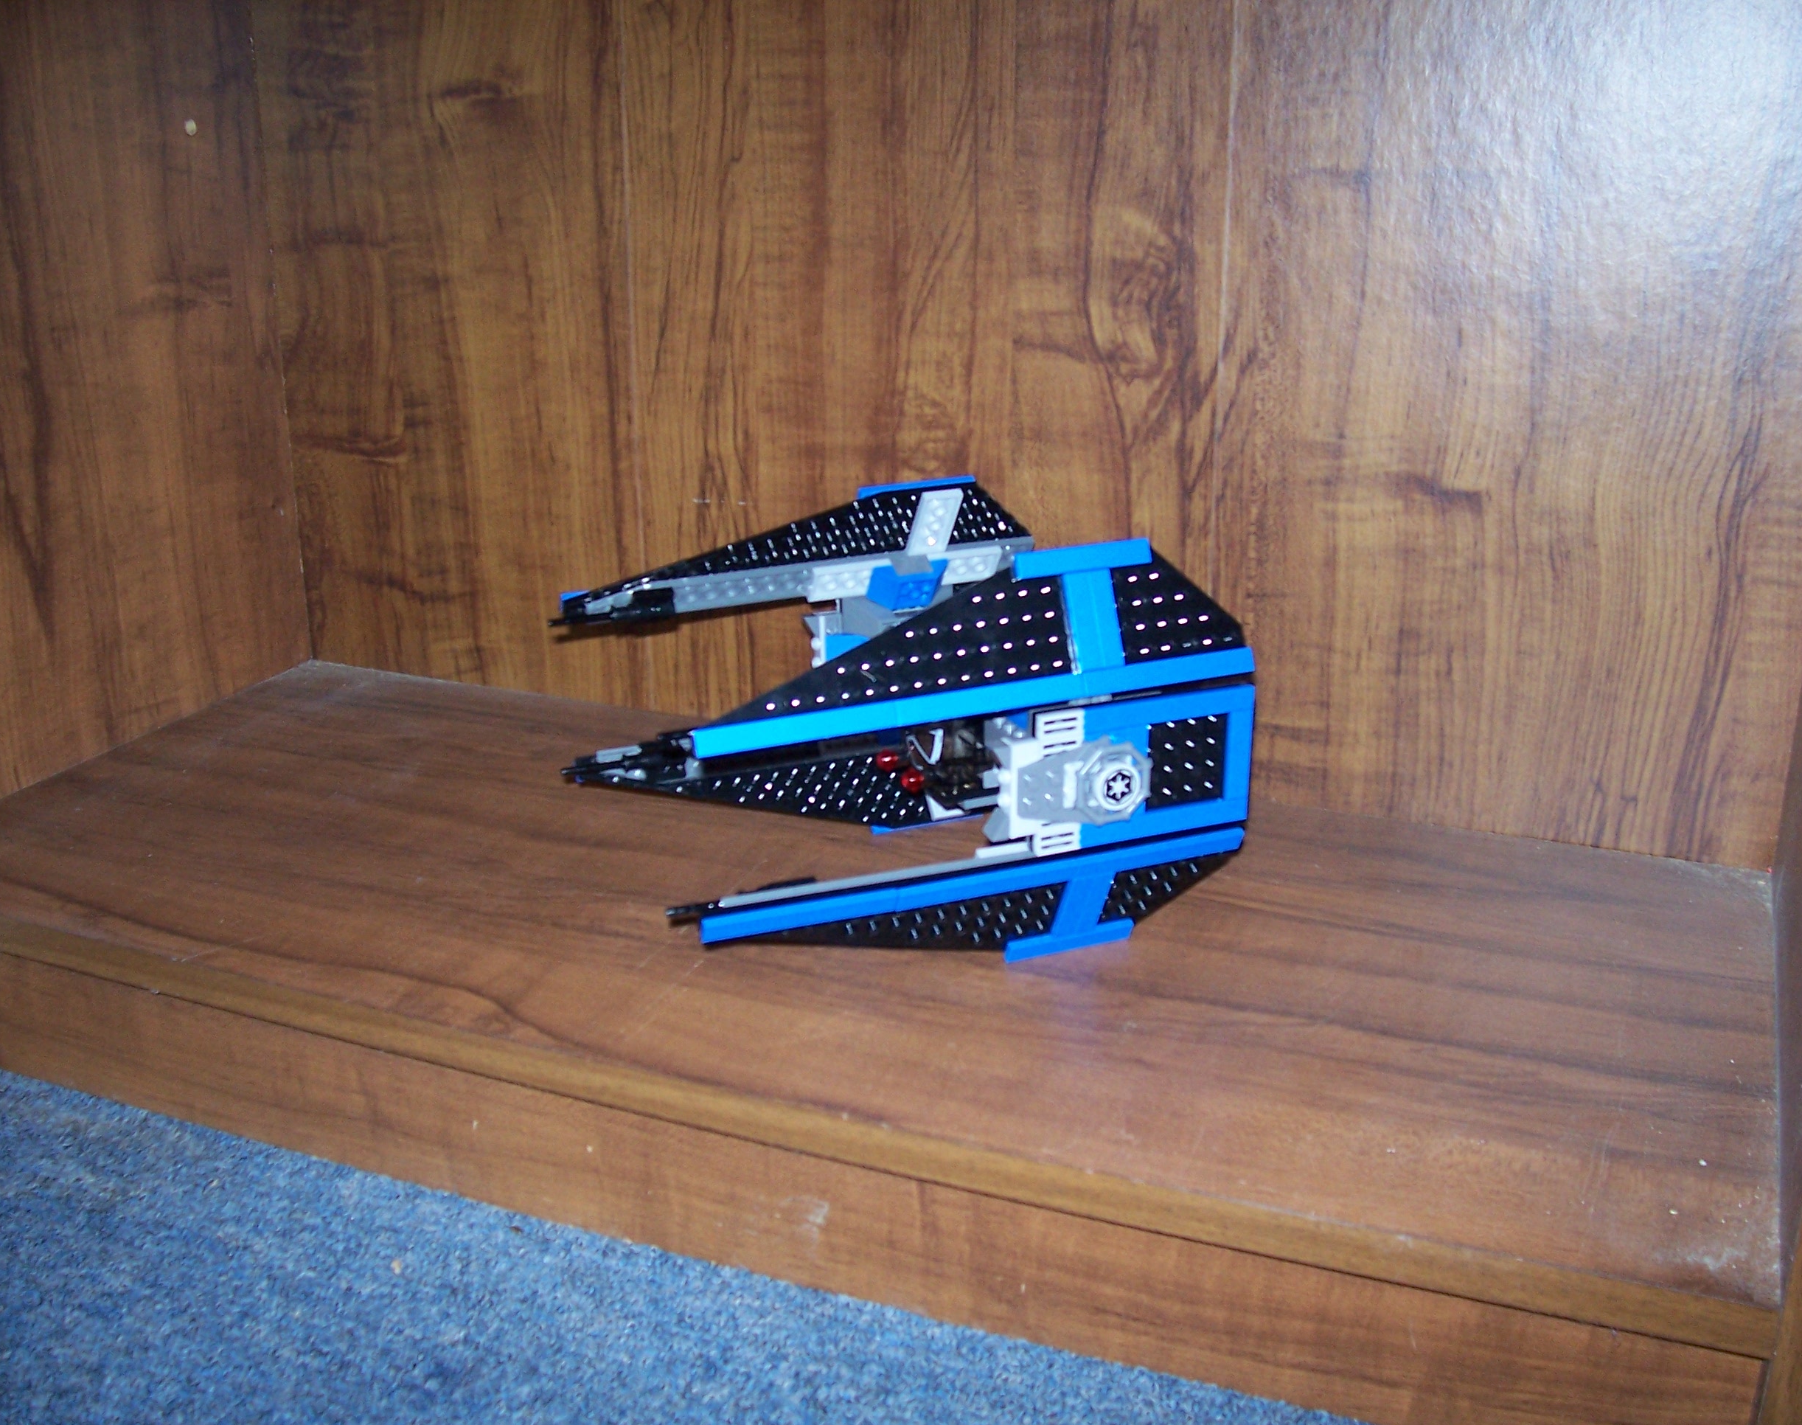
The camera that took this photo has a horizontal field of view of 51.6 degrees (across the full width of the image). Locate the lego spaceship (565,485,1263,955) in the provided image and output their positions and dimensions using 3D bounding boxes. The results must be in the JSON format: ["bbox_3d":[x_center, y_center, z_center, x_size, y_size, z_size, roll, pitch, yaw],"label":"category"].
[{"bbox_3d":[-0.009,0.002,0.663,0.203,0.145,0.184,-8,21,-22],"label":"lego spaceship"}]

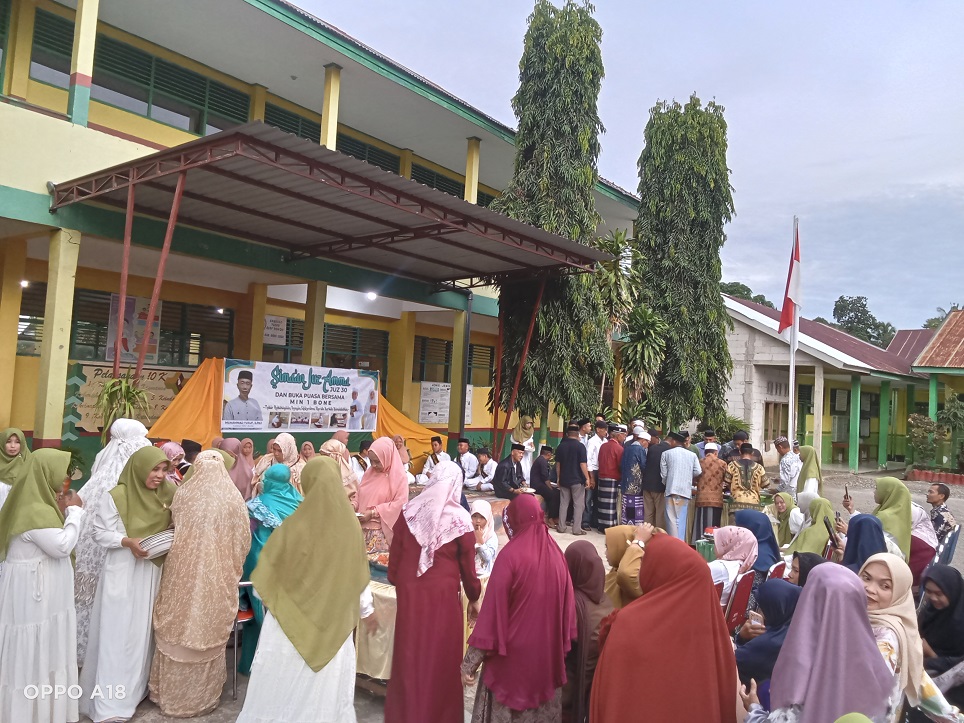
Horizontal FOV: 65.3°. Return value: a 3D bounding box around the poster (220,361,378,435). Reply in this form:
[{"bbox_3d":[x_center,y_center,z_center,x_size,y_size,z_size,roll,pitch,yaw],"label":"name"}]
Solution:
[{"bbox_3d":[-2.660,0.570,11.454,0.030,1.000,2.750,0,-5,43],"label":"poster"}]

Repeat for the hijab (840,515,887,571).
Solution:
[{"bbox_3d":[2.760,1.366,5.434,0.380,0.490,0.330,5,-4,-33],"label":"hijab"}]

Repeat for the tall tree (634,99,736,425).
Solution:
[{"bbox_3d":[5.063,-1.708,18.800,2.400,10.000,2.400,2,-4,16],"label":"tall tree"}]

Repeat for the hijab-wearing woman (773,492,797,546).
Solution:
[{"bbox_3d":[2.834,1.850,7.200,0.700,1.175,0.480,6,-4,-41],"label":"hijab-wearing woman"}]

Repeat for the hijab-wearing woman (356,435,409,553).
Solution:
[{"bbox_3d":[-0.797,1.408,6.150,0.470,1.560,0.400,0,-5,41],"label":"hijab-wearing woman"}]

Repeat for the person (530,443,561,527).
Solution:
[{"bbox_3d":[1.042,1.911,11.601,0.700,1.250,0.480,4,-3,-30],"label":"person"}]

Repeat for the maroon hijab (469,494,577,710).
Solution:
[{"bbox_3d":[0.187,1.083,3.380,0.440,0.930,0.360,4,-3,-17],"label":"maroon hijab"}]

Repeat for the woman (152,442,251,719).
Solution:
[{"bbox_3d":[-1.681,1.289,4.482,0.530,1.500,0.400,3,-3,-14],"label":"woman"}]

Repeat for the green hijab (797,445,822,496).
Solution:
[{"bbox_3d":[4.773,1.593,10.978,0.380,0.760,0.400,1,-4,21],"label":"green hijab"}]

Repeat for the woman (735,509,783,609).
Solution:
[{"bbox_3d":[1.778,1.673,5.416,0.700,1.230,0.480,0,-5,38],"label":"woman"}]

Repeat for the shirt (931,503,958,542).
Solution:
[{"bbox_3d":[4.853,1.817,7.950,0.360,0.620,0.480,0,-4,37],"label":"shirt"}]

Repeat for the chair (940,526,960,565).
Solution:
[{"bbox_3d":[4.887,2.190,8.131,0.520,0.820,0.460,0,-5,41],"label":"chair"}]

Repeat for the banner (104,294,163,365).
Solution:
[{"bbox_3d":[-5.196,-0.467,11.270,0.030,0.980,0.790,0,-5,38],"label":"banner"}]

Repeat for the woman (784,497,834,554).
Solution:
[{"bbox_3d":[2.666,1.729,6.297,0.720,1.210,0.500,1,-3,31],"label":"woman"}]

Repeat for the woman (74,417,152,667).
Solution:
[{"bbox_3d":[-2.443,1.210,5.001,0.520,1.640,0.420,2,-3,12],"label":"woman"}]

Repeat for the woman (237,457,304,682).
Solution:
[{"bbox_3d":[-1.426,1.388,5.102,0.460,1.390,0.440,3,-3,-7],"label":"woman"}]

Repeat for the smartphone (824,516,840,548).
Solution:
[{"bbox_3d":[1.865,0.910,4.000,0.011,0.165,0.076,-21,0,20],"label":"smartphone"}]

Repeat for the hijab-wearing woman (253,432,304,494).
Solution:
[{"bbox_3d":[-1.895,1.445,7.000,0.540,1.530,0.420,1,-4,25],"label":"hijab-wearing woman"}]

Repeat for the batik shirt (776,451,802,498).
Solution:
[{"bbox_3d":[3.926,1.494,9.600,0.360,0.660,0.430,1,-3,31],"label":"batik shirt"}]

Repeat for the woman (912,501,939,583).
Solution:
[{"bbox_3d":[3.249,1.721,5.997,0.720,1.250,0.500,1,-3,23],"label":"woman"}]

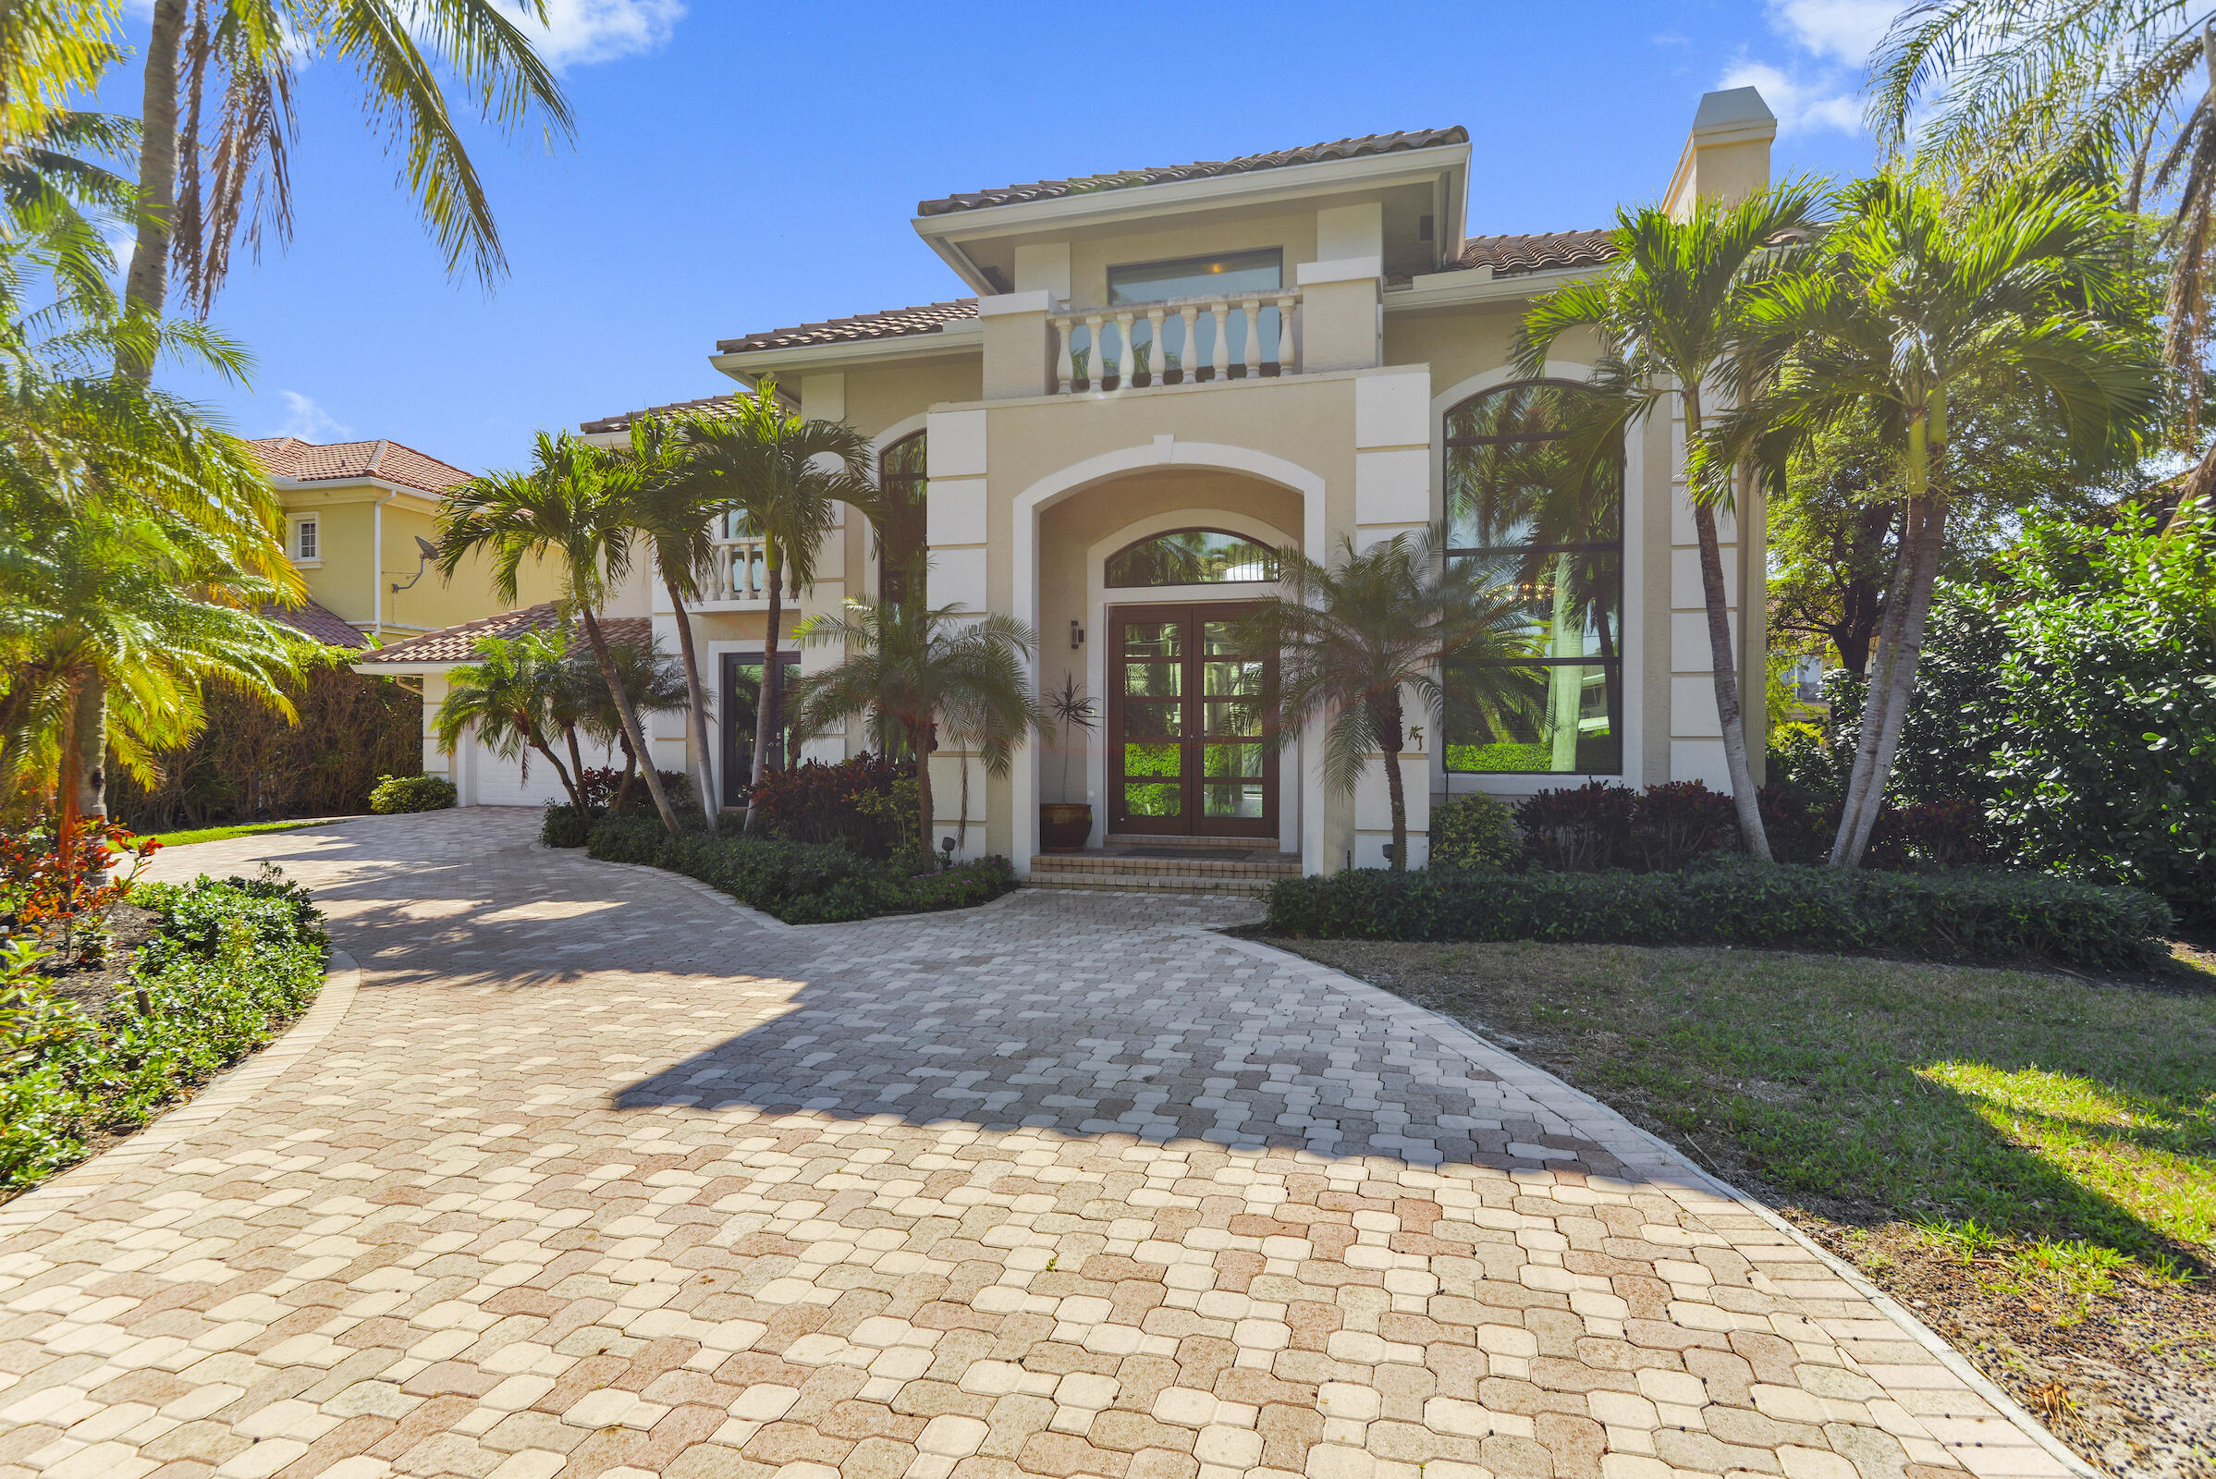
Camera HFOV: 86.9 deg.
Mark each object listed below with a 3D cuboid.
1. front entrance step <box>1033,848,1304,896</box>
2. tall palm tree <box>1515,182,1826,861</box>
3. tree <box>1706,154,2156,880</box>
[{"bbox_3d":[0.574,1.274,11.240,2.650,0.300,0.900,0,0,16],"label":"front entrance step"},{"bbox_3d":[4.500,-1.600,9.500,2.300,5.950,2.300,0,0,0],"label":"tall palm tree"},{"bbox_3d":[6.450,-1.620,9.400,3.100,6.000,3.000,0,0,0],"label":"tree"}]

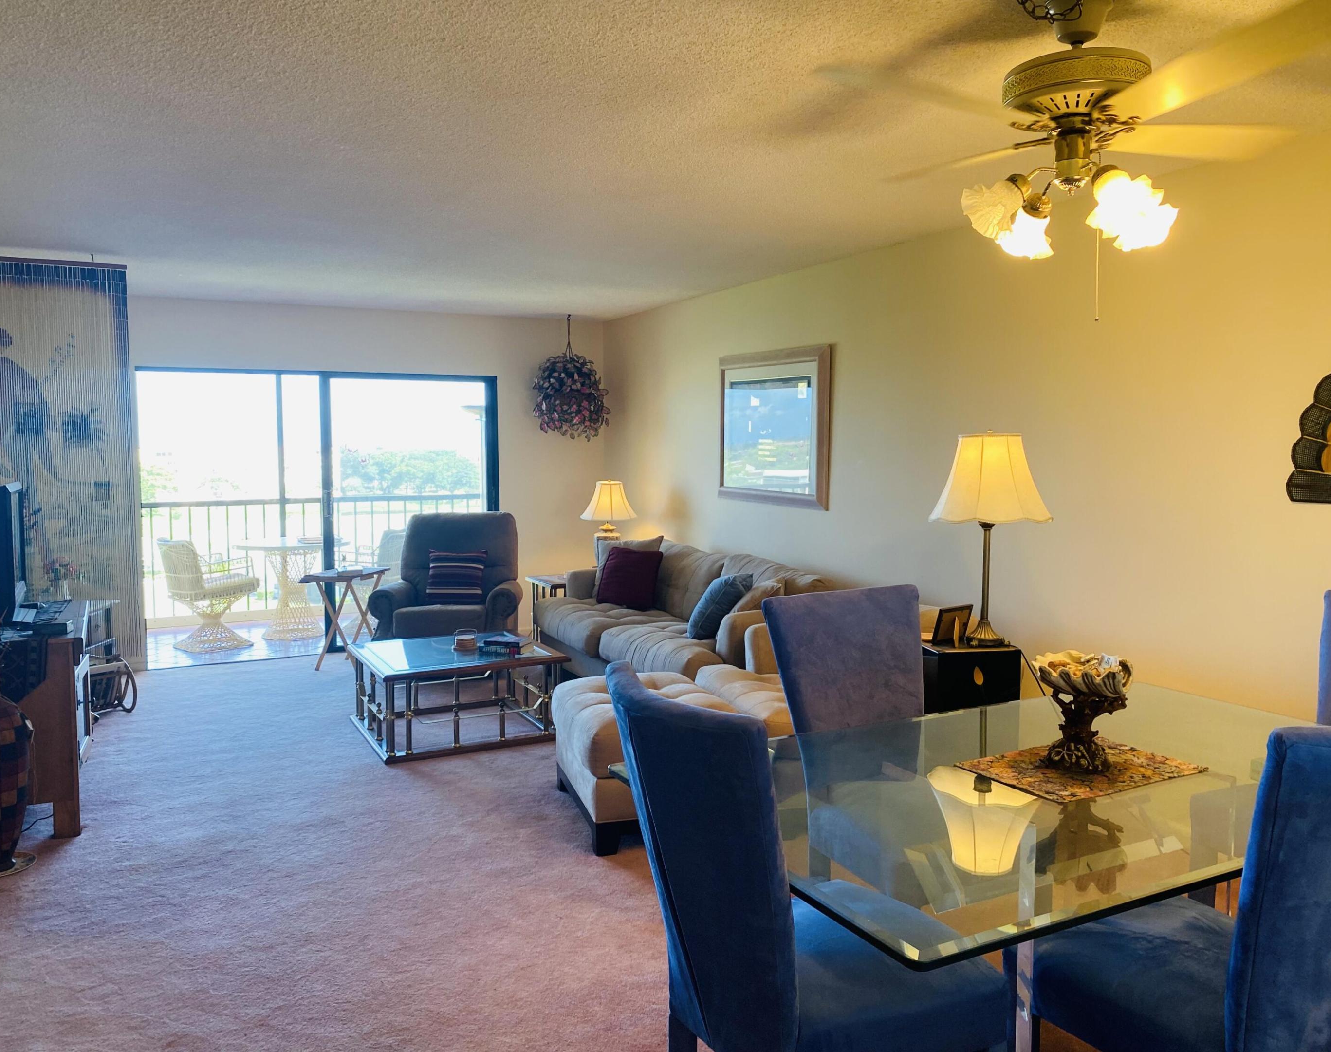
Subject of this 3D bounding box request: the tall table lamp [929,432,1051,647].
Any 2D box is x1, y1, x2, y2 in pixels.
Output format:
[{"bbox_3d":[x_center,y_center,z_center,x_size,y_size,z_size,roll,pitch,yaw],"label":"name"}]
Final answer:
[{"bbox_3d":[1.174,0.044,3.835,0.440,0.765,0.440,-2,5,-25],"label":"tall table lamp"}]

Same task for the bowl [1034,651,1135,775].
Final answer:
[{"bbox_3d":[1.016,0.445,2.565,0.250,0.270,0.220,2,5,20],"label":"bowl"}]

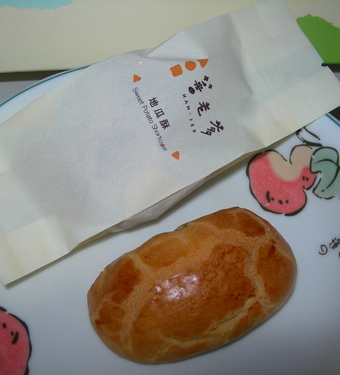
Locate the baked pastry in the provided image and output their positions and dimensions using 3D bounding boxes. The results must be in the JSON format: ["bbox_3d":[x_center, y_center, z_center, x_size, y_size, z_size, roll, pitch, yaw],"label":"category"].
[{"bbox_3d":[0.011,0.037,0.221,0.089,0.030,0.052,-22,59,-16],"label":"baked pastry"}]

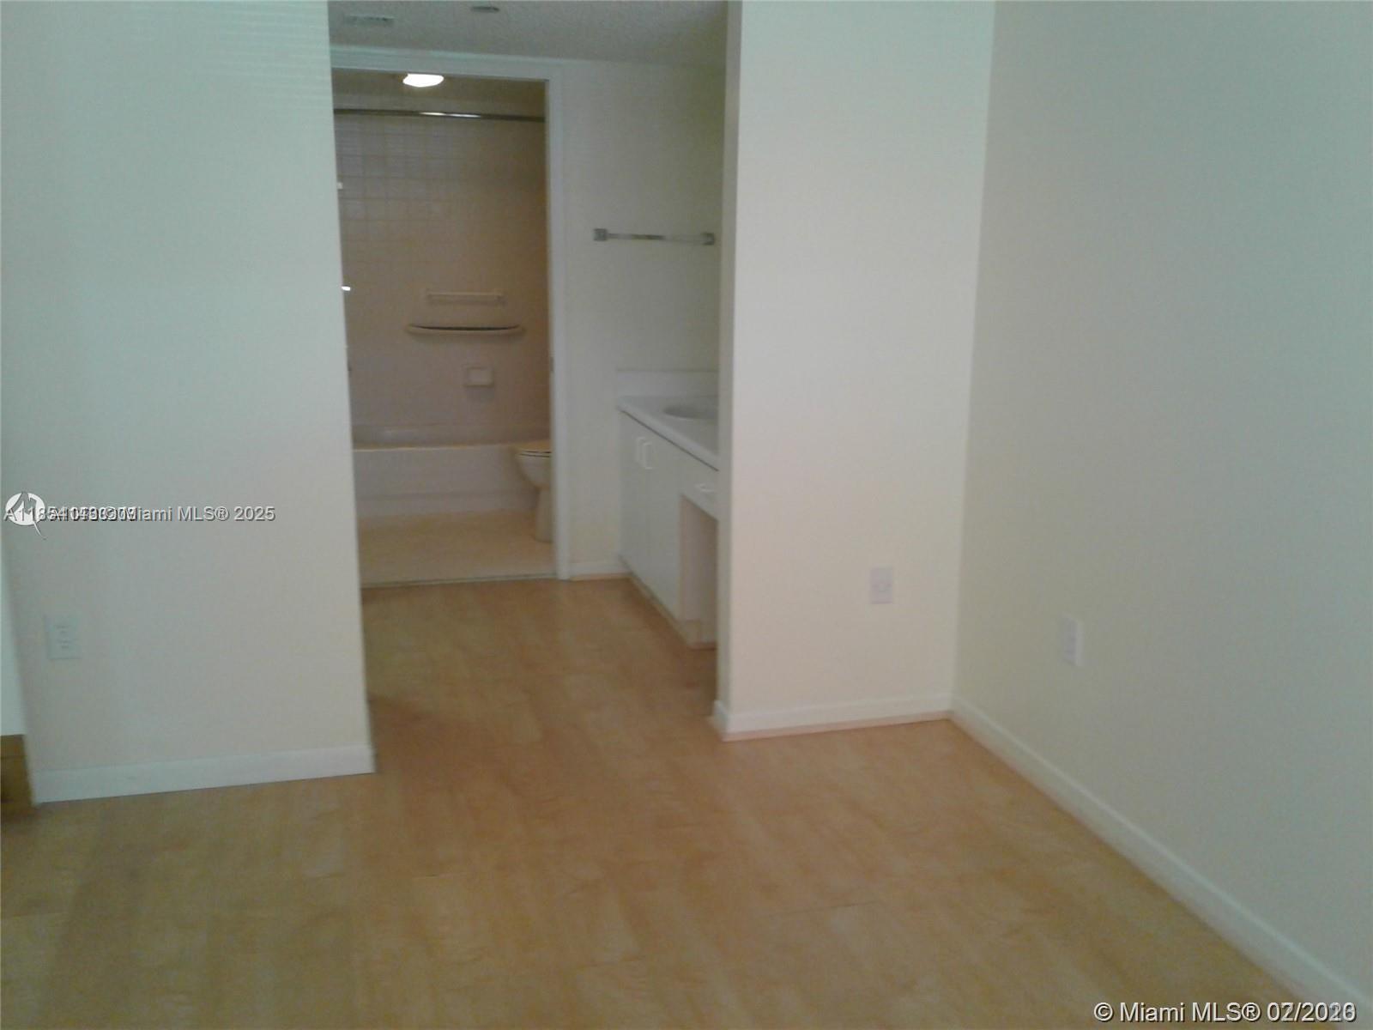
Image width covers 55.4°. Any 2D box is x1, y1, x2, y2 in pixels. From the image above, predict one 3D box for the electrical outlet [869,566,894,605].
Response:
[{"bbox_3d":[0.594,0.217,3.957,0.072,0.115,0.012,-3,13,-15],"label":"electrical outlet"}]

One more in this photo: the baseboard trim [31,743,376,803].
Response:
[{"bbox_3d":[-1.293,0.695,3.550,0.869,0.086,0.018,-3,13,-15],"label":"baseboard trim"}]

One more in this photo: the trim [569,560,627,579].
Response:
[{"bbox_3d":[-0.380,0.237,5.682,0.266,0.083,0.018,-3,13,-15],"label":"trim"}]

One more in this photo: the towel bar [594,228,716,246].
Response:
[{"bbox_3d":[-0.131,-1.149,5.415,0.504,0.050,0.070,-3,13,-15],"label":"towel bar"}]

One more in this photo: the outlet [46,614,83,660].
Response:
[{"bbox_3d":[-1.607,0.318,3.380,0.074,0.115,0.012,-3,13,-15],"label":"outlet"}]

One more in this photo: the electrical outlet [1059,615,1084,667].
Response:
[{"bbox_3d":[1.004,0.324,3.417,0.016,0.115,0.074,-3,13,-15],"label":"electrical outlet"}]

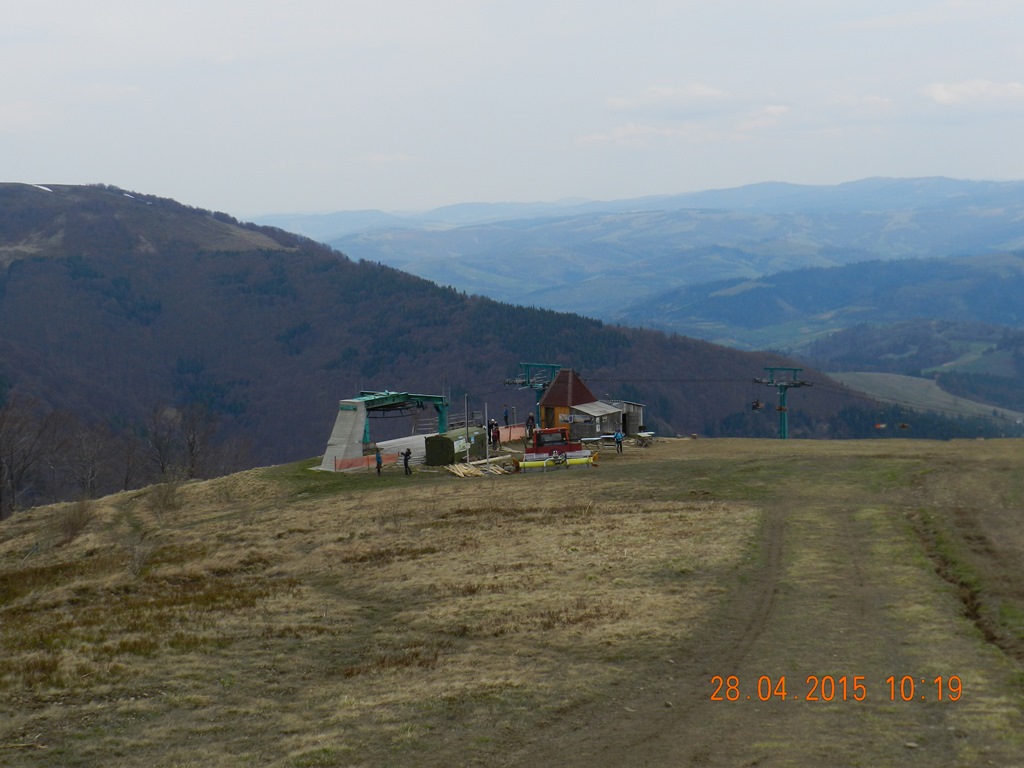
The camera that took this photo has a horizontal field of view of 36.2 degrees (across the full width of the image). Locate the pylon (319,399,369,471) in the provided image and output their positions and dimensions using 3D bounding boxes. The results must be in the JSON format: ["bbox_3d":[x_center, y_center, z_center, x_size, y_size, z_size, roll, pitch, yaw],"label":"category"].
[{"bbox_3d":[-11.489,3.413,107.487,1.600,4.450,3.000,3,9,37],"label":"pylon"}]

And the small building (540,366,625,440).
[{"bbox_3d":[5.129,1.256,117.476,5.350,5.200,3.800,3,9,37],"label":"small building"}]

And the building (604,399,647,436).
[{"bbox_3d":[8.241,2.383,117.969,2.500,2.650,2.800,3,9,37],"label":"building"}]

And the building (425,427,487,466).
[{"bbox_3d":[-3.813,4.175,108.852,2.350,2.100,4.200,3,8,33],"label":"building"}]

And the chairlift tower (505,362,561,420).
[{"bbox_3d":[2.355,1.013,124.317,4.300,5.200,3.800,3,9,37],"label":"chairlift tower"}]

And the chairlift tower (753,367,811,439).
[{"bbox_3d":[27.843,2.485,160.500,4.400,8.200,3.800,3,9,37],"label":"chairlift tower"}]

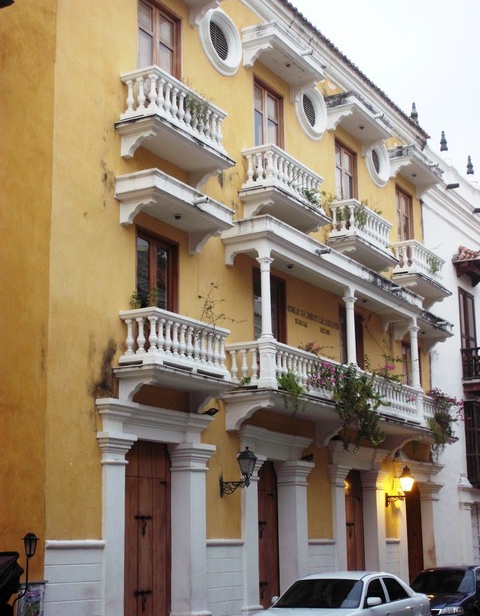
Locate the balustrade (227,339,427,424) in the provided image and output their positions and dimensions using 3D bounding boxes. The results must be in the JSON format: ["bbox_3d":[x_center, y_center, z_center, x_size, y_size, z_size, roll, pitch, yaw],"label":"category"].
[{"bbox_3d":[2.258,1.811,24.174,0.948,0.865,9.425,-7,-13,27],"label":"balustrade"}]

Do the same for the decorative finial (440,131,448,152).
[{"bbox_3d":[6.183,-5.065,35.345,0.216,0.649,0.216,-7,-13,27],"label":"decorative finial"}]

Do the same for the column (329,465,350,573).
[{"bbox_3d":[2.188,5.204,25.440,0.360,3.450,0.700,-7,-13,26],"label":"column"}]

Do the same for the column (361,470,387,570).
[{"bbox_3d":[3.073,5.385,26.130,0.515,3.306,0.659,-7,-13,27],"label":"column"}]

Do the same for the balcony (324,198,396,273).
[{"bbox_3d":[2.992,-1.512,27.985,0.740,1.450,2.880,-7,-13,26],"label":"balcony"}]

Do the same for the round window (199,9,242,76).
[{"bbox_3d":[-0.379,-5.195,22.843,0.270,1.300,1.320,-7,-13,26],"label":"round window"}]

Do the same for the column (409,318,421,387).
[{"bbox_3d":[4.074,1.076,27.167,0.237,1.607,0.237,-7,-13,27],"label":"column"}]

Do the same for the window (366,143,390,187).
[{"bbox_3d":[3.596,-3.707,30.403,0.270,1.280,1.320,-7,-13,26],"label":"window"}]

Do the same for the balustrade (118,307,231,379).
[{"bbox_3d":[-0.966,0.662,18.427,0.680,0.886,2.432,-7,-13,27],"label":"balustrade"}]

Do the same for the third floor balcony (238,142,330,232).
[{"bbox_3d":[0.914,-2.198,22.744,0.721,1.236,2.659,-7,-13,27],"label":"third floor balcony"}]

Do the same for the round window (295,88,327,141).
[{"bbox_3d":[1.620,-4.432,26.642,0.270,1.280,1.320,-7,-13,26],"label":"round window"}]

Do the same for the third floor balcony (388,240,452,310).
[{"bbox_3d":[4.967,-0.777,31.744,0.740,1.450,2.880,-7,-13,26],"label":"third floor balcony"}]

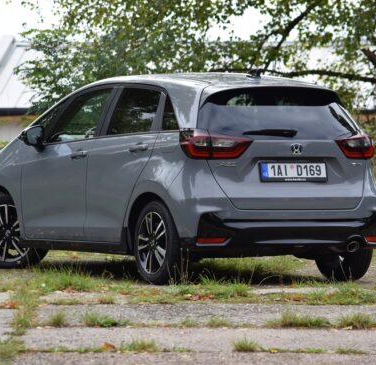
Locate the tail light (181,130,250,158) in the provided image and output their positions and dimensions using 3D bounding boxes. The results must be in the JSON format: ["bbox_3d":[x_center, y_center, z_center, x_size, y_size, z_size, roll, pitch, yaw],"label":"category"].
[{"bbox_3d":[0.194,-0.263,21.968,0.440,0.200,0.300,0,1,-27],"label":"tail light"}]

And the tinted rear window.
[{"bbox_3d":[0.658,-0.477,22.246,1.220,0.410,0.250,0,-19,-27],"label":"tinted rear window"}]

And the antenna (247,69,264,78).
[{"bbox_3d":[0.472,-0.764,22.606,0.065,0.070,0.180,0,1,-27],"label":"antenna"}]

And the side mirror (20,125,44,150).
[{"bbox_3d":[-1.161,-0.336,23.857,0.200,0.190,0.120,0,1,-27],"label":"side mirror"}]

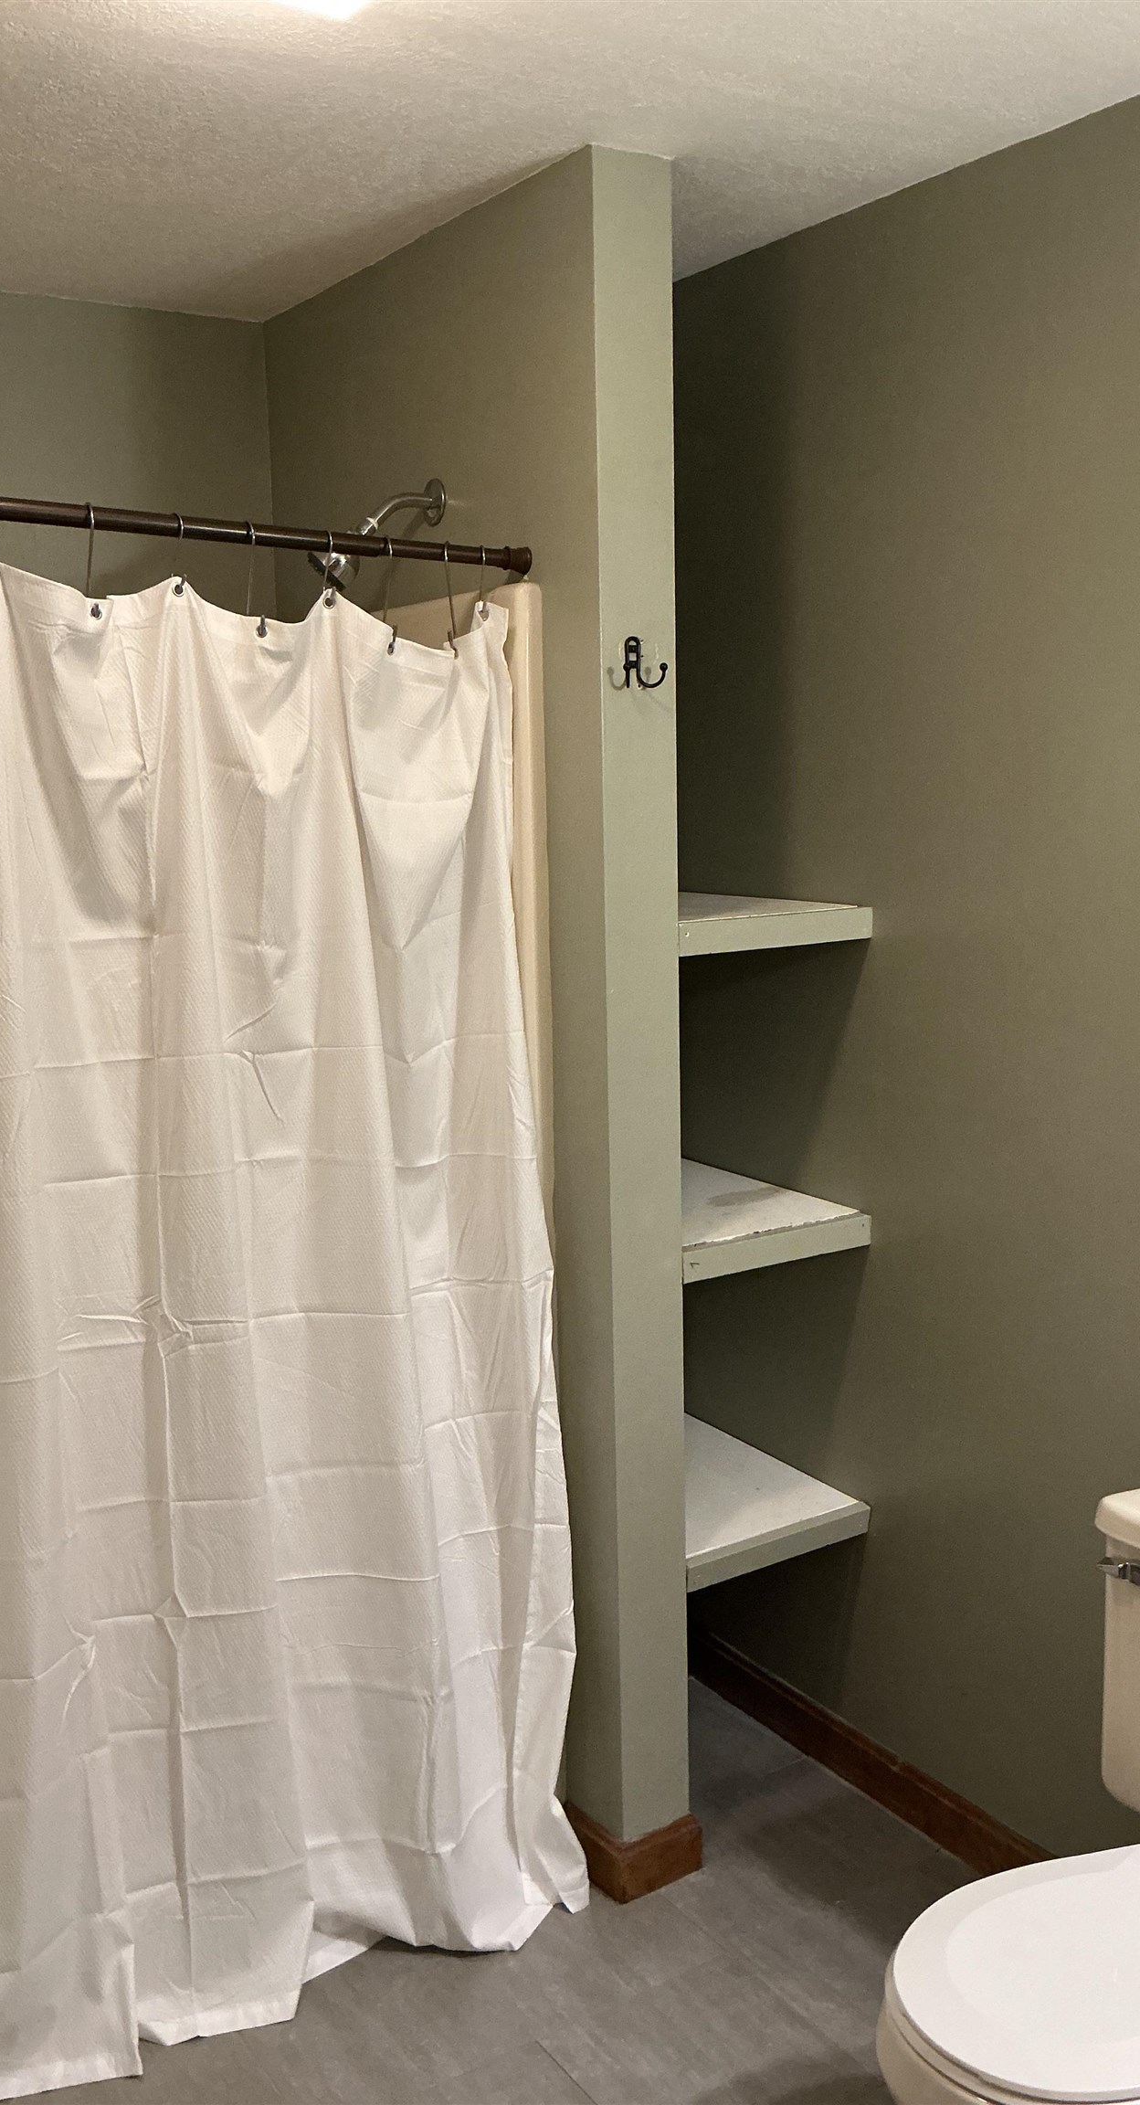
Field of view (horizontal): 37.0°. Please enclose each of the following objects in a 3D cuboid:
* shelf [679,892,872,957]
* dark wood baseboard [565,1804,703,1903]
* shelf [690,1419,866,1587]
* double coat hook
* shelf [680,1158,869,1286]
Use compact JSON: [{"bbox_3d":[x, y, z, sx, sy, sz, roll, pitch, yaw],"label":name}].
[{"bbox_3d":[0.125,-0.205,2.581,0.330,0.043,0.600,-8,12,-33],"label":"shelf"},{"bbox_3d":[0.091,1.143,2.498,0.139,0.093,0.144,-8,12,-33],"label":"dark wood baseboard"},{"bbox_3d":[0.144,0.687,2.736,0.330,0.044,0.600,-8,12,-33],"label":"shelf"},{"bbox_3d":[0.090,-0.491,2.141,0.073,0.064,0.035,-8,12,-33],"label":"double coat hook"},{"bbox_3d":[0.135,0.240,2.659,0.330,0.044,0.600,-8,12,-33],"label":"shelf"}]

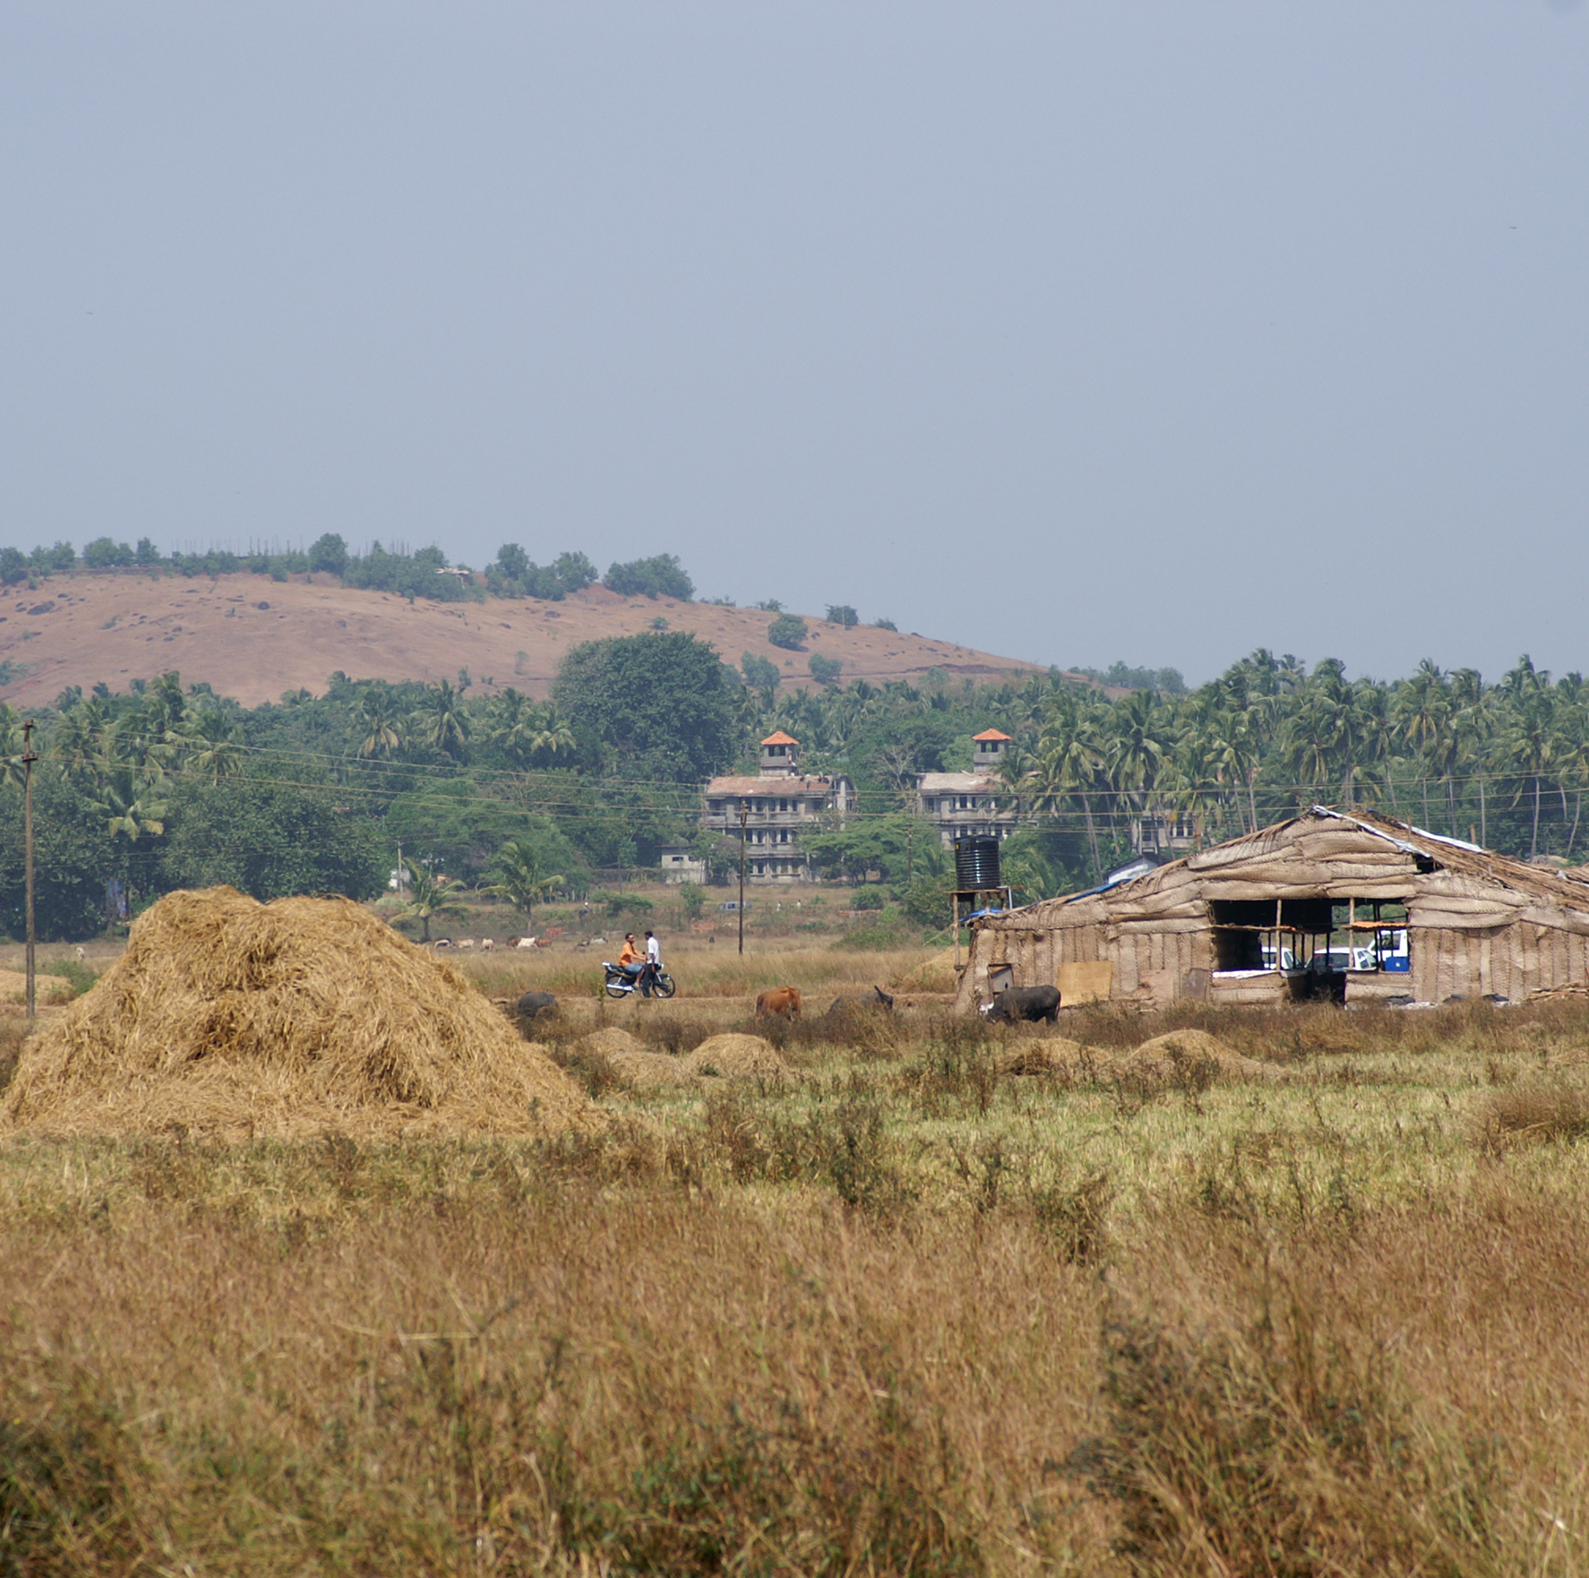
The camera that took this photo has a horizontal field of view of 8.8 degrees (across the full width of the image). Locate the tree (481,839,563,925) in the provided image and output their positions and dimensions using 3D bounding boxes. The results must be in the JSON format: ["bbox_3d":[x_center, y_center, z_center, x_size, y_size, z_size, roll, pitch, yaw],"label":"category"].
[{"bbox_3d":[-20.560,7.202,780.000,5.900,6.800,5.900,0,-1,0],"label":"tree"}]

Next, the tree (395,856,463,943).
[{"bbox_3d":[-24.000,7.190,680.000,4.400,5.800,4.400,0,-1,0],"label":"tree"}]

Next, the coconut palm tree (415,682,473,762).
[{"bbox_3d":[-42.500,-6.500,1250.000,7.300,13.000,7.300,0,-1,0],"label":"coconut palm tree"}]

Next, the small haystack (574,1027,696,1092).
[{"bbox_3d":[-2.327,3.913,150.000,1.750,0.920,1.650,0,-1,0],"label":"small haystack"}]

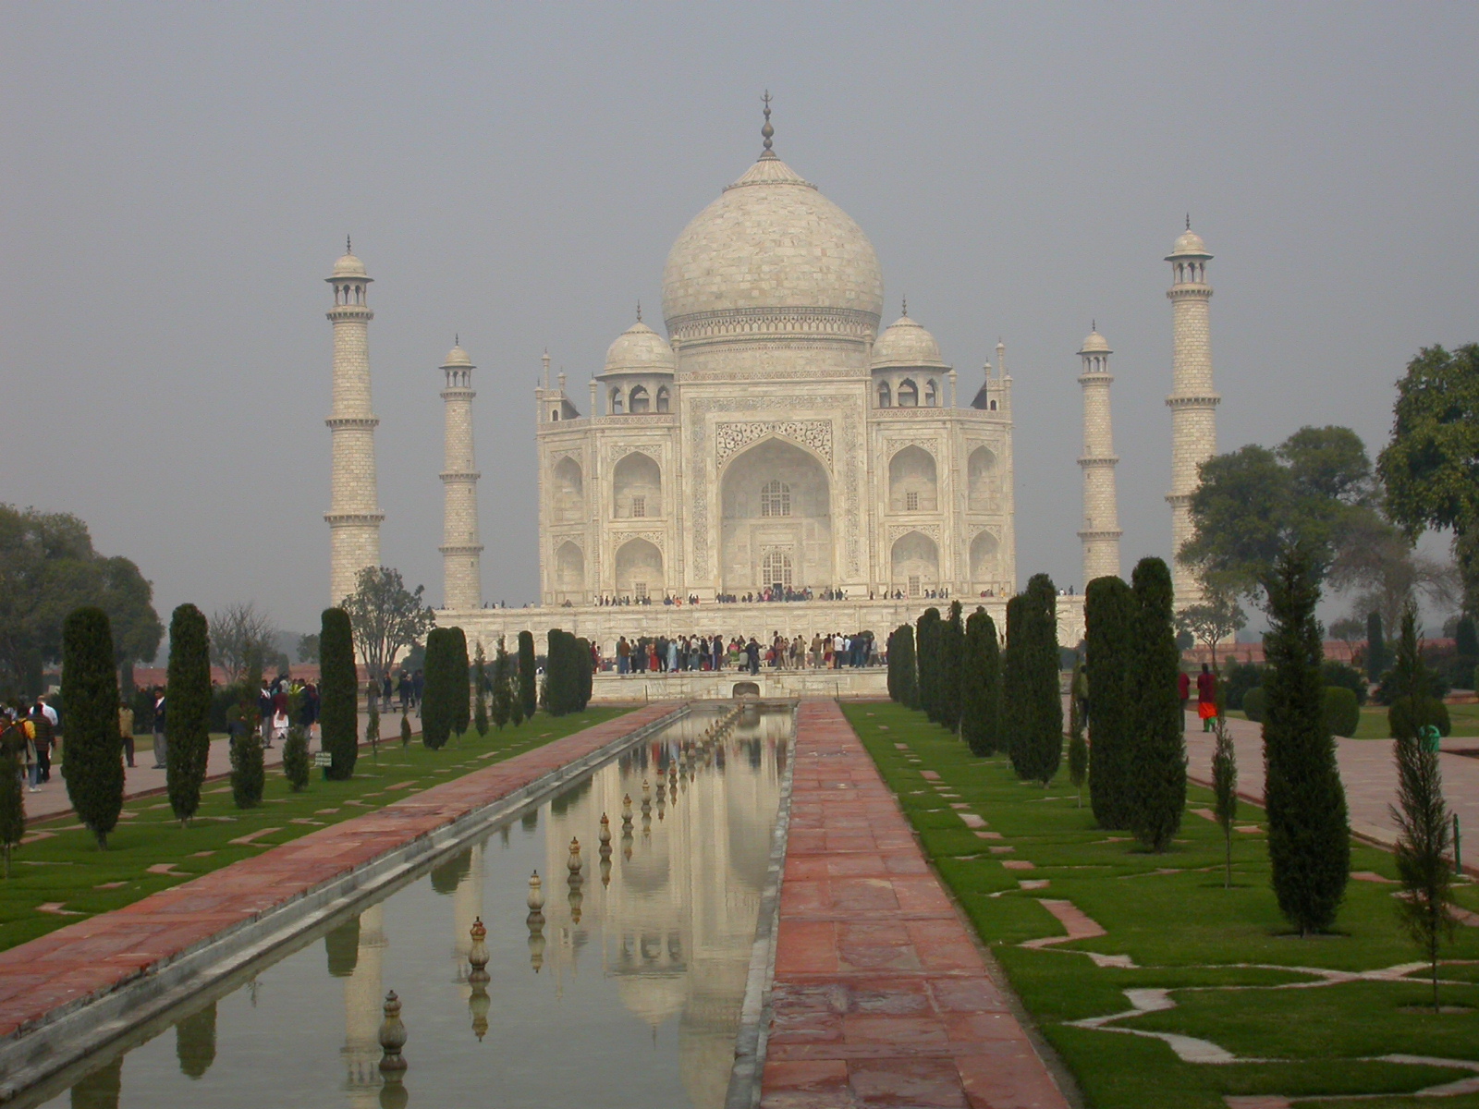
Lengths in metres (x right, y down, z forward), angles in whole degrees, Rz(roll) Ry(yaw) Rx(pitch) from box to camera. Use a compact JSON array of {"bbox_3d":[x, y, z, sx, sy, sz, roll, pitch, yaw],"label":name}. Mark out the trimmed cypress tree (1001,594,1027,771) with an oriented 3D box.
[{"bbox_3d":[5.069,2.350,46.986,0.778,3.327,0.778,-2,-2,6],"label":"trimmed cypress tree"}]

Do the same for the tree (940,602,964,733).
[{"bbox_3d":[5.433,2.887,67.330,0.604,3.393,0.604,-1,-2,1],"label":"tree"}]

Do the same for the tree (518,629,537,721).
[{"bbox_3d":[-7.113,4.077,89.106,0.641,3.138,0.641,-1,-2,1],"label":"tree"}]

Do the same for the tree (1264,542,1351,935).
[{"bbox_3d":[4.361,1.422,20.365,0.653,3.014,0.653,-1,-2,1],"label":"tree"}]

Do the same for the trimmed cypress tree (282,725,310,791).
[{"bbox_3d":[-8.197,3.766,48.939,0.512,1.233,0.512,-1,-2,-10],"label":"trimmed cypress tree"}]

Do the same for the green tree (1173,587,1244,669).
[{"bbox_3d":[26.191,4.459,147.353,4.002,5.125,4.002,-1,-2,1],"label":"green tree"}]

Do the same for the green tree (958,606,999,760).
[{"bbox_3d":[5.240,2.791,57.523,0.827,3.198,0.827,-1,-2,5],"label":"green tree"}]

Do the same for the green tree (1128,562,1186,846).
[{"bbox_3d":[4.770,1.726,30.383,0.701,3.389,0.701,-2,-2,9],"label":"green tree"}]

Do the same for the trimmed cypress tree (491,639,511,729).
[{"bbox_3d":[-7.791,4.209,86.379,0.678,3.030,0.678,-1,-2,-5],"label":"trimmed cypress tree"}]

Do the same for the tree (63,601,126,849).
[{"bbox_3d":[-8.570,2.293,35.089,0.825,3.194,0.825,-1,-2,-14],"label":"tree"}]

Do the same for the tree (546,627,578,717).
[{"bbox_3d":[-6.961,4.606,103.121,1.124,3.409,1.124,-1,-2,-4],"label":"tree"}]

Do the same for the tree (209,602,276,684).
[{"bbox_3d":[-35.784,6.674,190.788,4.890,6.606,4.890,-1,-2,1],"label":"tree"}]

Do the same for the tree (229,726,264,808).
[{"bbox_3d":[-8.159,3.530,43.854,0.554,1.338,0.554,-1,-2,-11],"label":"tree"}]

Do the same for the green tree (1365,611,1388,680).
[{"bbox_3d":[31.727,4.566,132.120,1.037,3.543,1.037,-2,-2,13],"label":"green tree"}]

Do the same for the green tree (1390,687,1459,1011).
[{"bbox_3d":[4.154,1.638,16.058,0.410,2.286,0.410,-1,-2,1],"label":"green tree"}]

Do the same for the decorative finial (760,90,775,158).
[{"bbox_3d":[3.574,-54.571,335.853,1.900,8.701,1.900,-1,-2,1],"label":"decorative finial"}]

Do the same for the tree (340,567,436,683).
[{"bbox_3d":[-20.615,4.541,155.470,5.612,7.660,5.612,-1,-2,1],"label":"tree"}]

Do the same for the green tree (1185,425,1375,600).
[{"bbox_3d":[30.468,-0.110,149.414,10.992,14.209,10.992,-1,-2,1],"label":"green tree"}]

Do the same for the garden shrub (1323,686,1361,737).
[{"bbox_3d":[14.086,3.739,63.223,1.434,1.217,1.434,-2,-2,12],"label":"garden shrub"}]

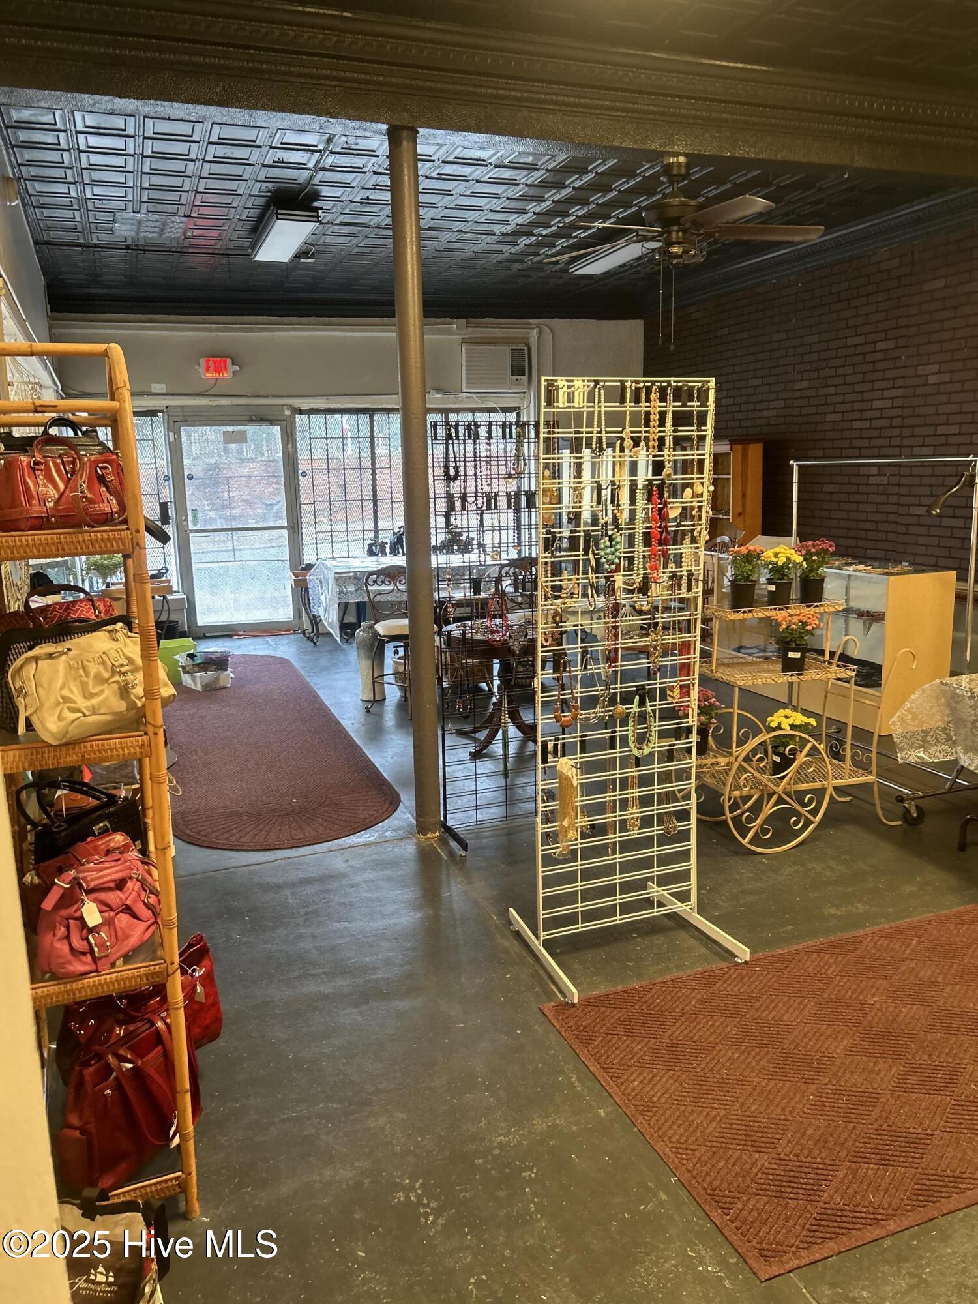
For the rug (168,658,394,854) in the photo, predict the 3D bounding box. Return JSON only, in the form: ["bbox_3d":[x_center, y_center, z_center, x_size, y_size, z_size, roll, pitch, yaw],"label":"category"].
[{"bbox_3d":[-1.686,0.455,6.626,1.220,0.012,4.900,-5,12,-20],"label":"rug"}]

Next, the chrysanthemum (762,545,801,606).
[{"bbox_3d":[1.260,-0.325,4.231,0.180,0.265,0.180,-6,12,-19],"label":"chrysanthemum"}]

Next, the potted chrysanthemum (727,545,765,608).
[{"bbox_3d":[1.112,-0.325,4.247,0.165,0.275,0.165,-5,12,-20],"label":"potted chrysanthemum"}]

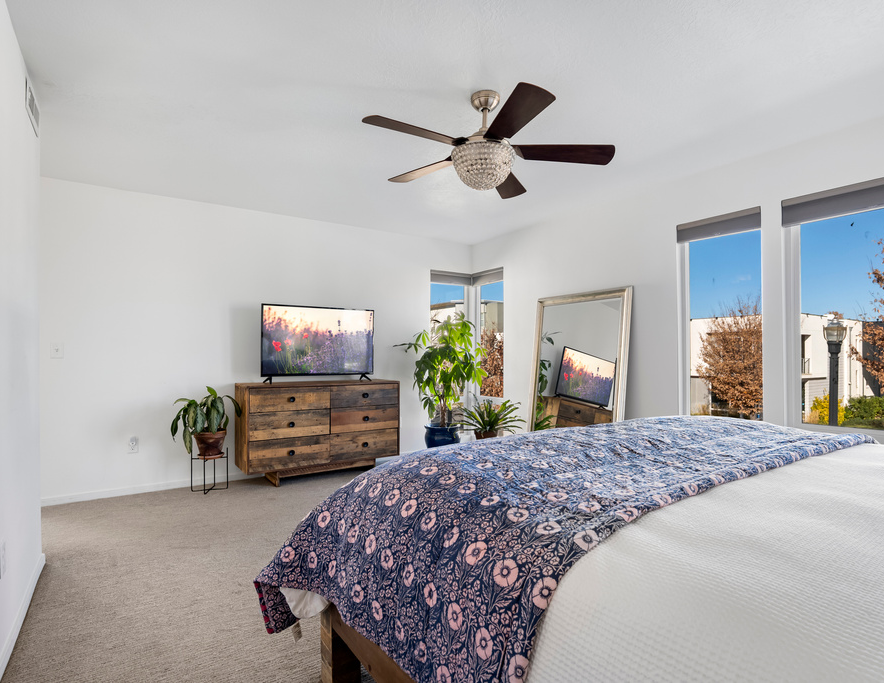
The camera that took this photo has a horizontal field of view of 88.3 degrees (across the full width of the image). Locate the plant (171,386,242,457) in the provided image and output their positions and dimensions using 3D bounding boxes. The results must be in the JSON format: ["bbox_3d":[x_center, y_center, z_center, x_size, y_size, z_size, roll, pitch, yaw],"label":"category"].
[{"bbox_3d":[-1.919,0.656,3.687,0.527,0.552,0.480,1,-2,-27],"label":"plant"}]

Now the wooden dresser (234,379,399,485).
[{"bbox_3d":[-1.119,0.813,4.251,1.397,0.837,0.461,1,-2,-35],"label":"wooden dresser"}]

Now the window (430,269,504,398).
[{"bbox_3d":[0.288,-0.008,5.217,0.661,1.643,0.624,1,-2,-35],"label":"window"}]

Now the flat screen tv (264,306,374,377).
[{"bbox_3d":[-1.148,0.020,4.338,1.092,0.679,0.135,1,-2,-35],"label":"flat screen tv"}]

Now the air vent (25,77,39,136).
[{"bbox_3d":[-1.957,-1.116,2.164,0.026,0.146,0.406,1,-2,-35],"label":"air vent"}]

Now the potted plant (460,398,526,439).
[{"bbox_3d":[0.540,0.921,4.783,0.655,0.641,0.620,0,-1,6],"label":"potted plant"}]

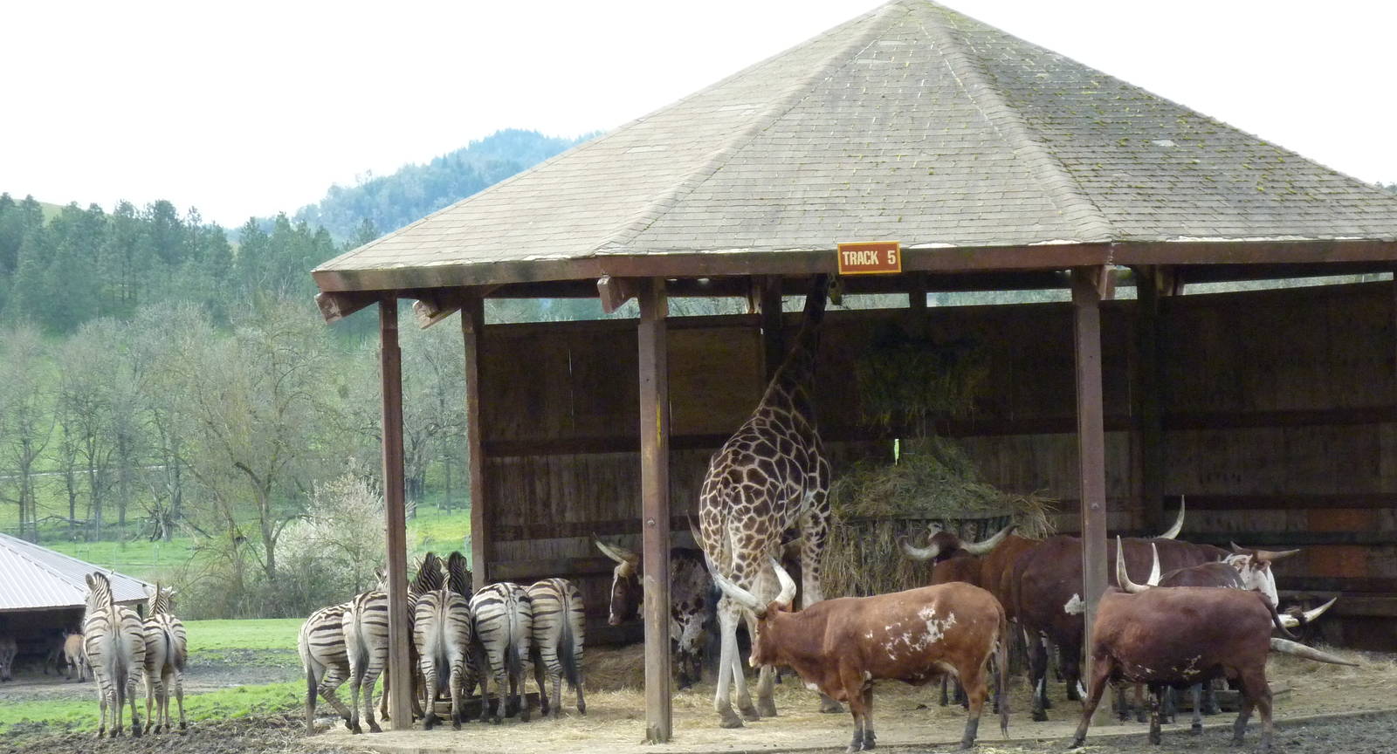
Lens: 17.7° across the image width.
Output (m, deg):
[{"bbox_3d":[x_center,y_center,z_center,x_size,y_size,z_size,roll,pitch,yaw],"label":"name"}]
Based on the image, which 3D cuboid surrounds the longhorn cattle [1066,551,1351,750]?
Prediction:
[{"bbox_3d":[3.978,2.184,35.811,2.100,1.500,0.800,-2,-1,15],"label":"longhorn cattle"}]

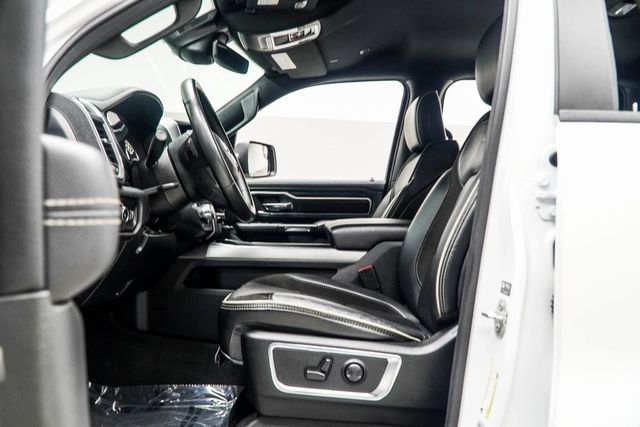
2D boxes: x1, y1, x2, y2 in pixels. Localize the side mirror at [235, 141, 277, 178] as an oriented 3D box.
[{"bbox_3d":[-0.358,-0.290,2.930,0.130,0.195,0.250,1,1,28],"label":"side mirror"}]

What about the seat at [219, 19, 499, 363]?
[{"bbox_3d":[0.165,-0.090,1.410,0.790,0.850,0.540,1,1,-3],"label":"seat"}]

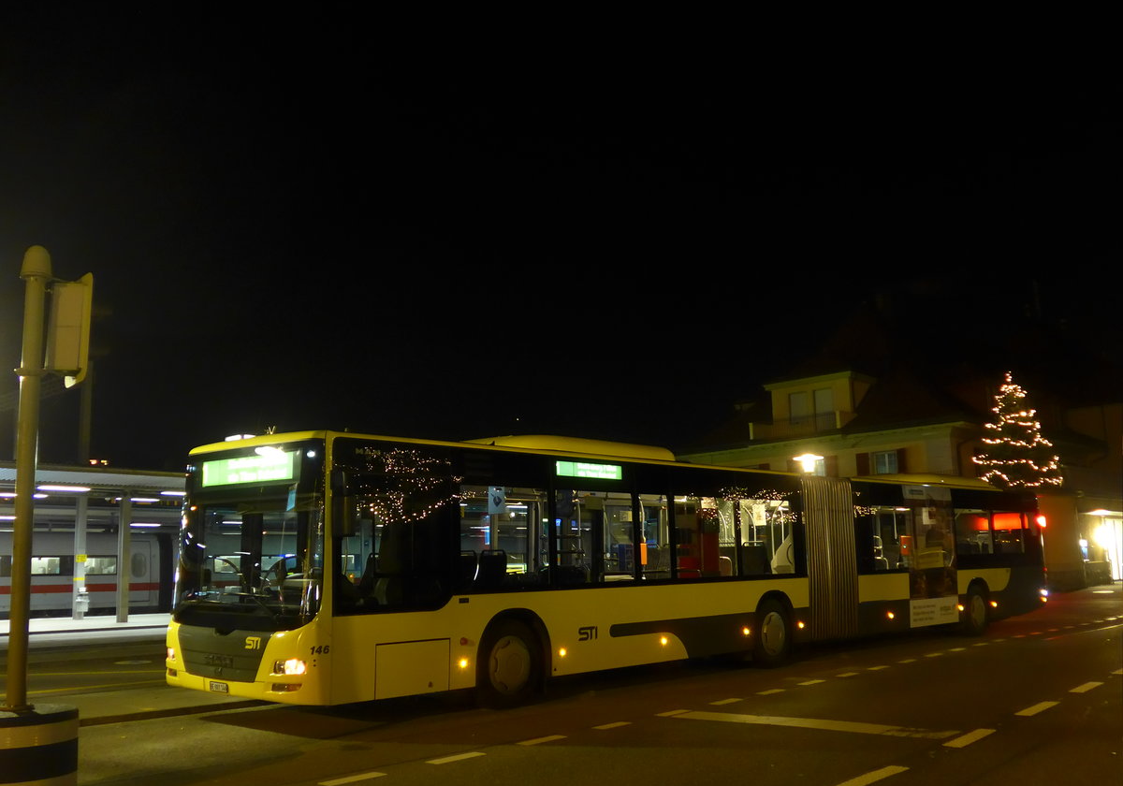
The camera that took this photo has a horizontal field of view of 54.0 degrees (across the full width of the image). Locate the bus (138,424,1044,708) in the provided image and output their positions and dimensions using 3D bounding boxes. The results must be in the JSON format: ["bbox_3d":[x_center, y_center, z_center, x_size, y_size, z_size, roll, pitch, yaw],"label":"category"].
[{"bbox_3d":[2.850,2.481,16.781,2.550,3.020,17.980,-9,-11,42],"label":"bus"}]

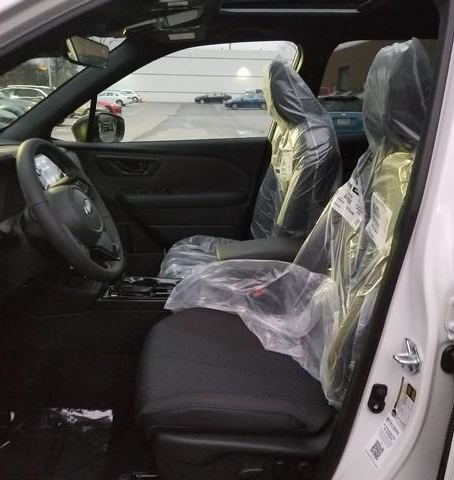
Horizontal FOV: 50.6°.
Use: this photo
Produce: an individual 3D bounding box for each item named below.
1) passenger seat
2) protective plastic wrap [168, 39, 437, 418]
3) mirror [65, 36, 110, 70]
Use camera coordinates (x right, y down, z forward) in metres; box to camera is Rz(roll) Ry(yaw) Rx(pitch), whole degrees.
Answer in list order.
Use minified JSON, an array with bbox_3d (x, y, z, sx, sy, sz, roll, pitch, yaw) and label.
[{"bbox_3d":[0.055,-0.173,1.942,0.740,1.050,0.540,-1,17,-7],"label":"passenger seat"},{"bbox_3d":[0.174,-0.083,1.210,0.720,0.820,0.560,-1,17,-7],"label":"protective plastic wrap"},{"bbox_3d":[-0.398,-0.533,1.365,0.038,0.067,0.225,3,17,6],"label":"mirror"}]

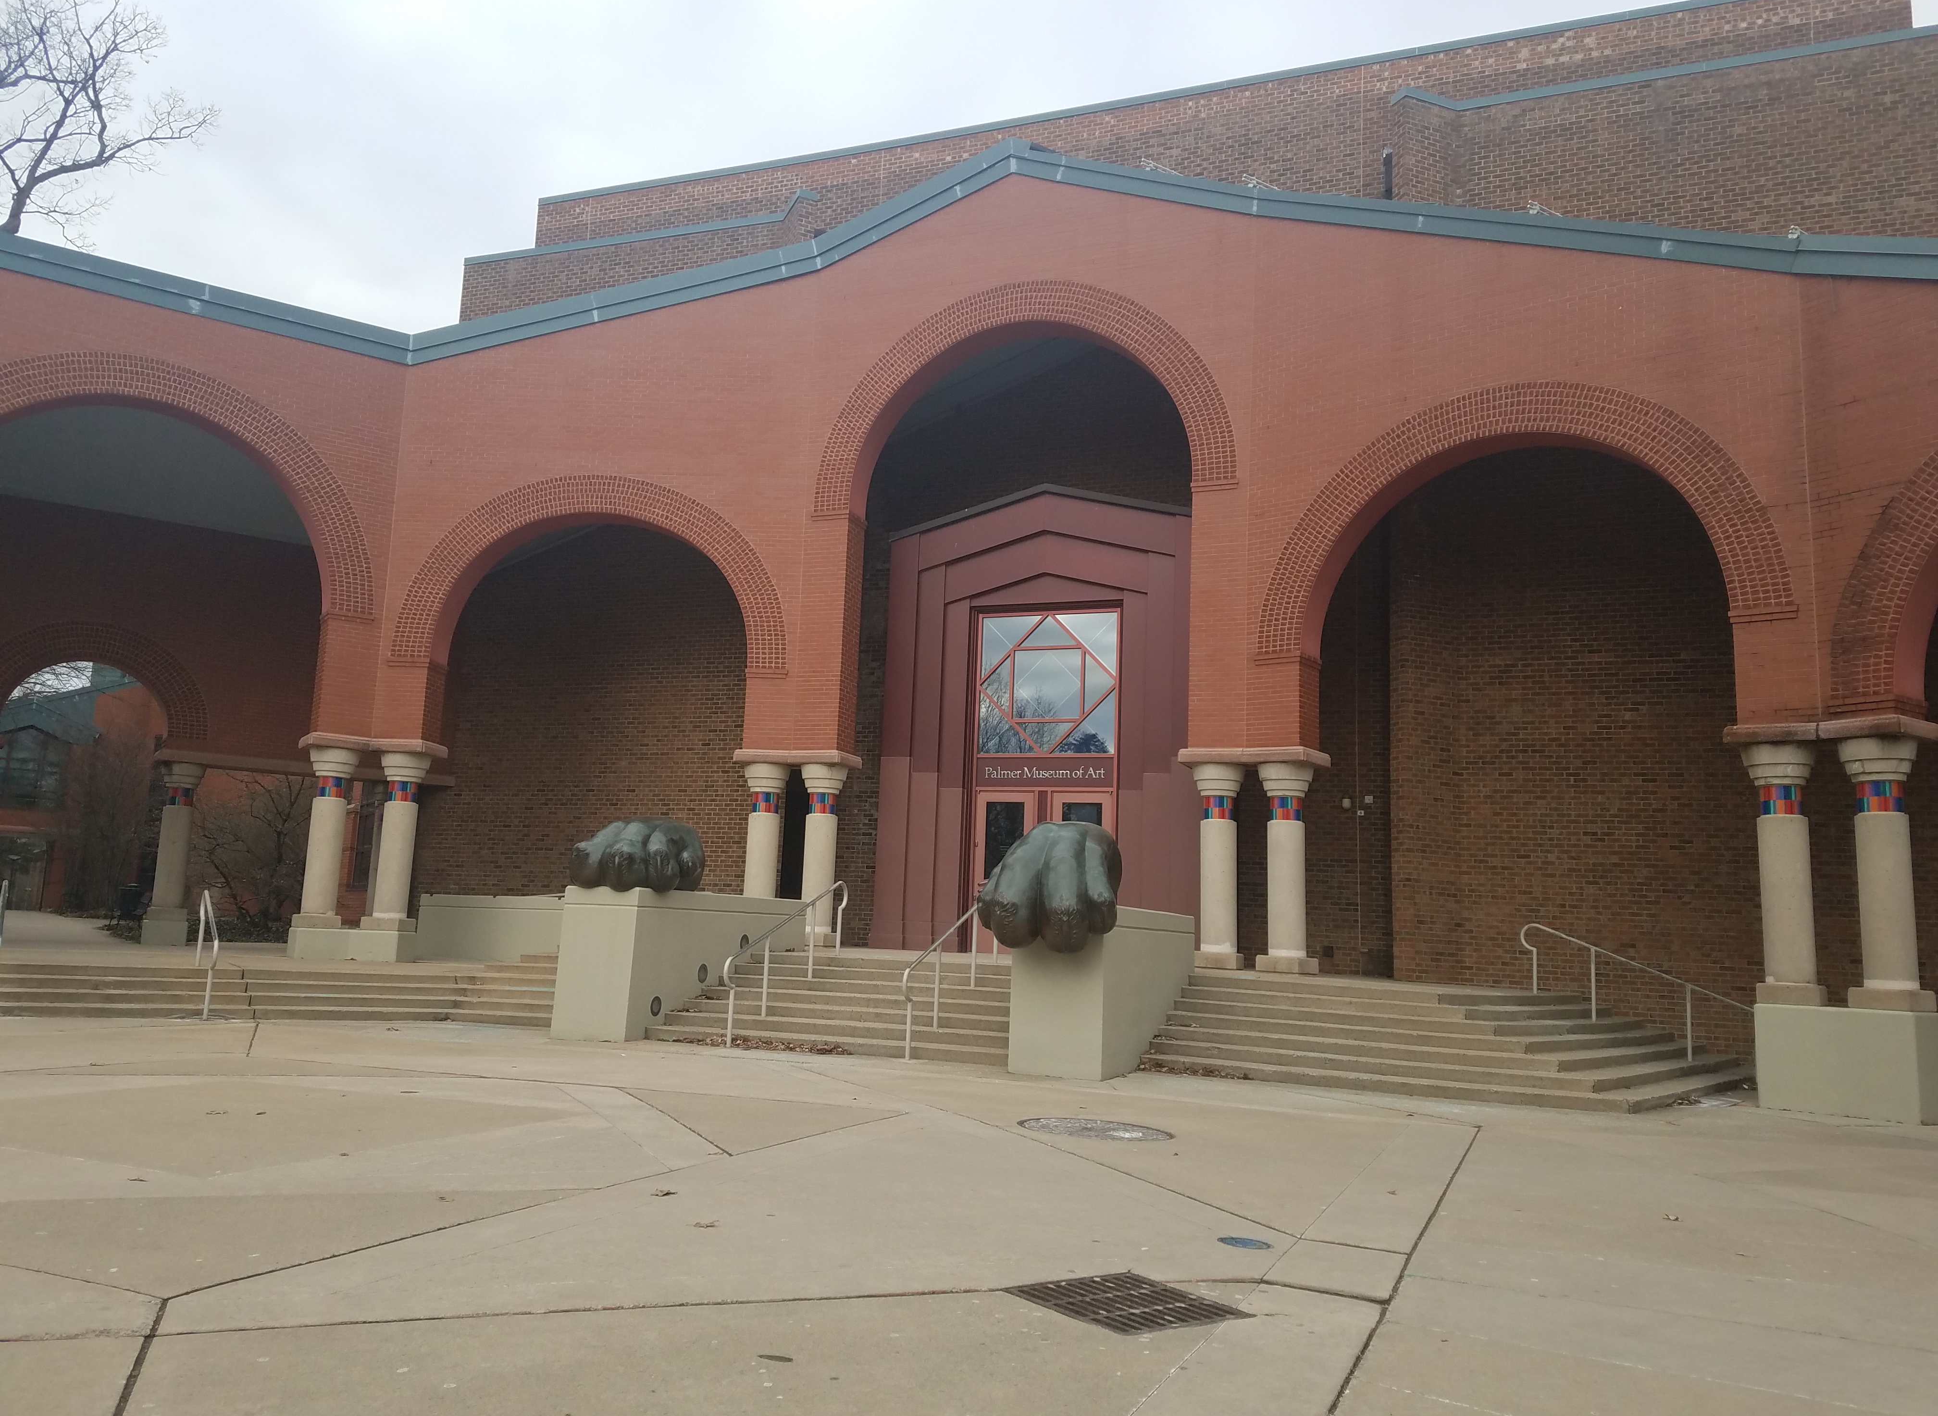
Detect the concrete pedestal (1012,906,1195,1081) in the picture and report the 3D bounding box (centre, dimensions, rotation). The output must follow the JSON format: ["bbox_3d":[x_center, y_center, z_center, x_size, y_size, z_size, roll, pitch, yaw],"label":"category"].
[{"bbox_3d":[1.581,3.079,16.150,0.948,1.655,3.944,-1,-9,21],"label":"concrete pedestal"}]

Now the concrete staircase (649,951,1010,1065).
[{"bbox_3d":[-1.162,3.325,16.259,4.350,0.970,1.950,-1,-9,22],"label":"concrete staircase"}]

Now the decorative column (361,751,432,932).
[{"bbox_3d":[-8.771,2.033,22.359,0.700,2.685,0.700,2,-8,4],"label":"decorative column"}]

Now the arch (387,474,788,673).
[{"bbox_3d":[-5.775,-2.055,22.671,6.200,3.080,0.580,1,-8,6],"label":"arch"}]

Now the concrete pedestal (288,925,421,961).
[{"bbox_3d":[-9.227,3.540,21.819,1.750,0.460,0.750,3,-8,-2],"label":"concrete pedestal"}]

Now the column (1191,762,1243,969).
[{"bbox_3d":[3.339,2.107,19.375,0.700,2.685,0.700,-1,-9,23],"label":"column"}]

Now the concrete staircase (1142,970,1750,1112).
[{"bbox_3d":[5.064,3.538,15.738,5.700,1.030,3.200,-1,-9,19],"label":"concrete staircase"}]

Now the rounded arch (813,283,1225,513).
[{"bbox_3d":[0.814,-4.540,21.532,6.570,3.380,0.600,-1,-9,23],"label":"rounded arch"}]

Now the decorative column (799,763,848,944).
[{"bbox_3d":[-2.200,2.185,21.600,0.690,2.700,0.690,2,-8,0],"label":"decorative column"}]

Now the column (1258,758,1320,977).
[{"bbox_3d":[4.099,2.046,18.859,0.690,2.700,0.690,-4,-10,39],"label":"column"}]

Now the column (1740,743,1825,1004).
[{"bbox_3d":[8.548,1.725,15.238,0.700,2.685,0.700,-4,-11,39],"label":"column"}]

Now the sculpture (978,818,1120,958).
[{"bbox_3d":[0.831,1.763,14.521,1.330,1.280,1.300,0,-8,17],"label":"sculpture"}]

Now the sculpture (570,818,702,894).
[{"bbox_3d":[-3.840,1.707,16.856,1.400,0.860,1.300,2,-8,5],"label":"sculpture"}]

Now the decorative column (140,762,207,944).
[{"bbox_3d":[-13.492,2.473,24.713,0.720,3.061,0.720,8,-10,-34],"label":"decorative column"}]

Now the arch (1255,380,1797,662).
[{"bbox_3d":[6.482,-2.260,17.691,6.350,3.120,0.600,-4,-11,39],"label":"arch"}]

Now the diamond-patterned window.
[{"bbox_3d":[1.196,-0.373,22.321,2.288,2.223,0.120,-1,-9,23],"label":"diamond-patterned window"}]

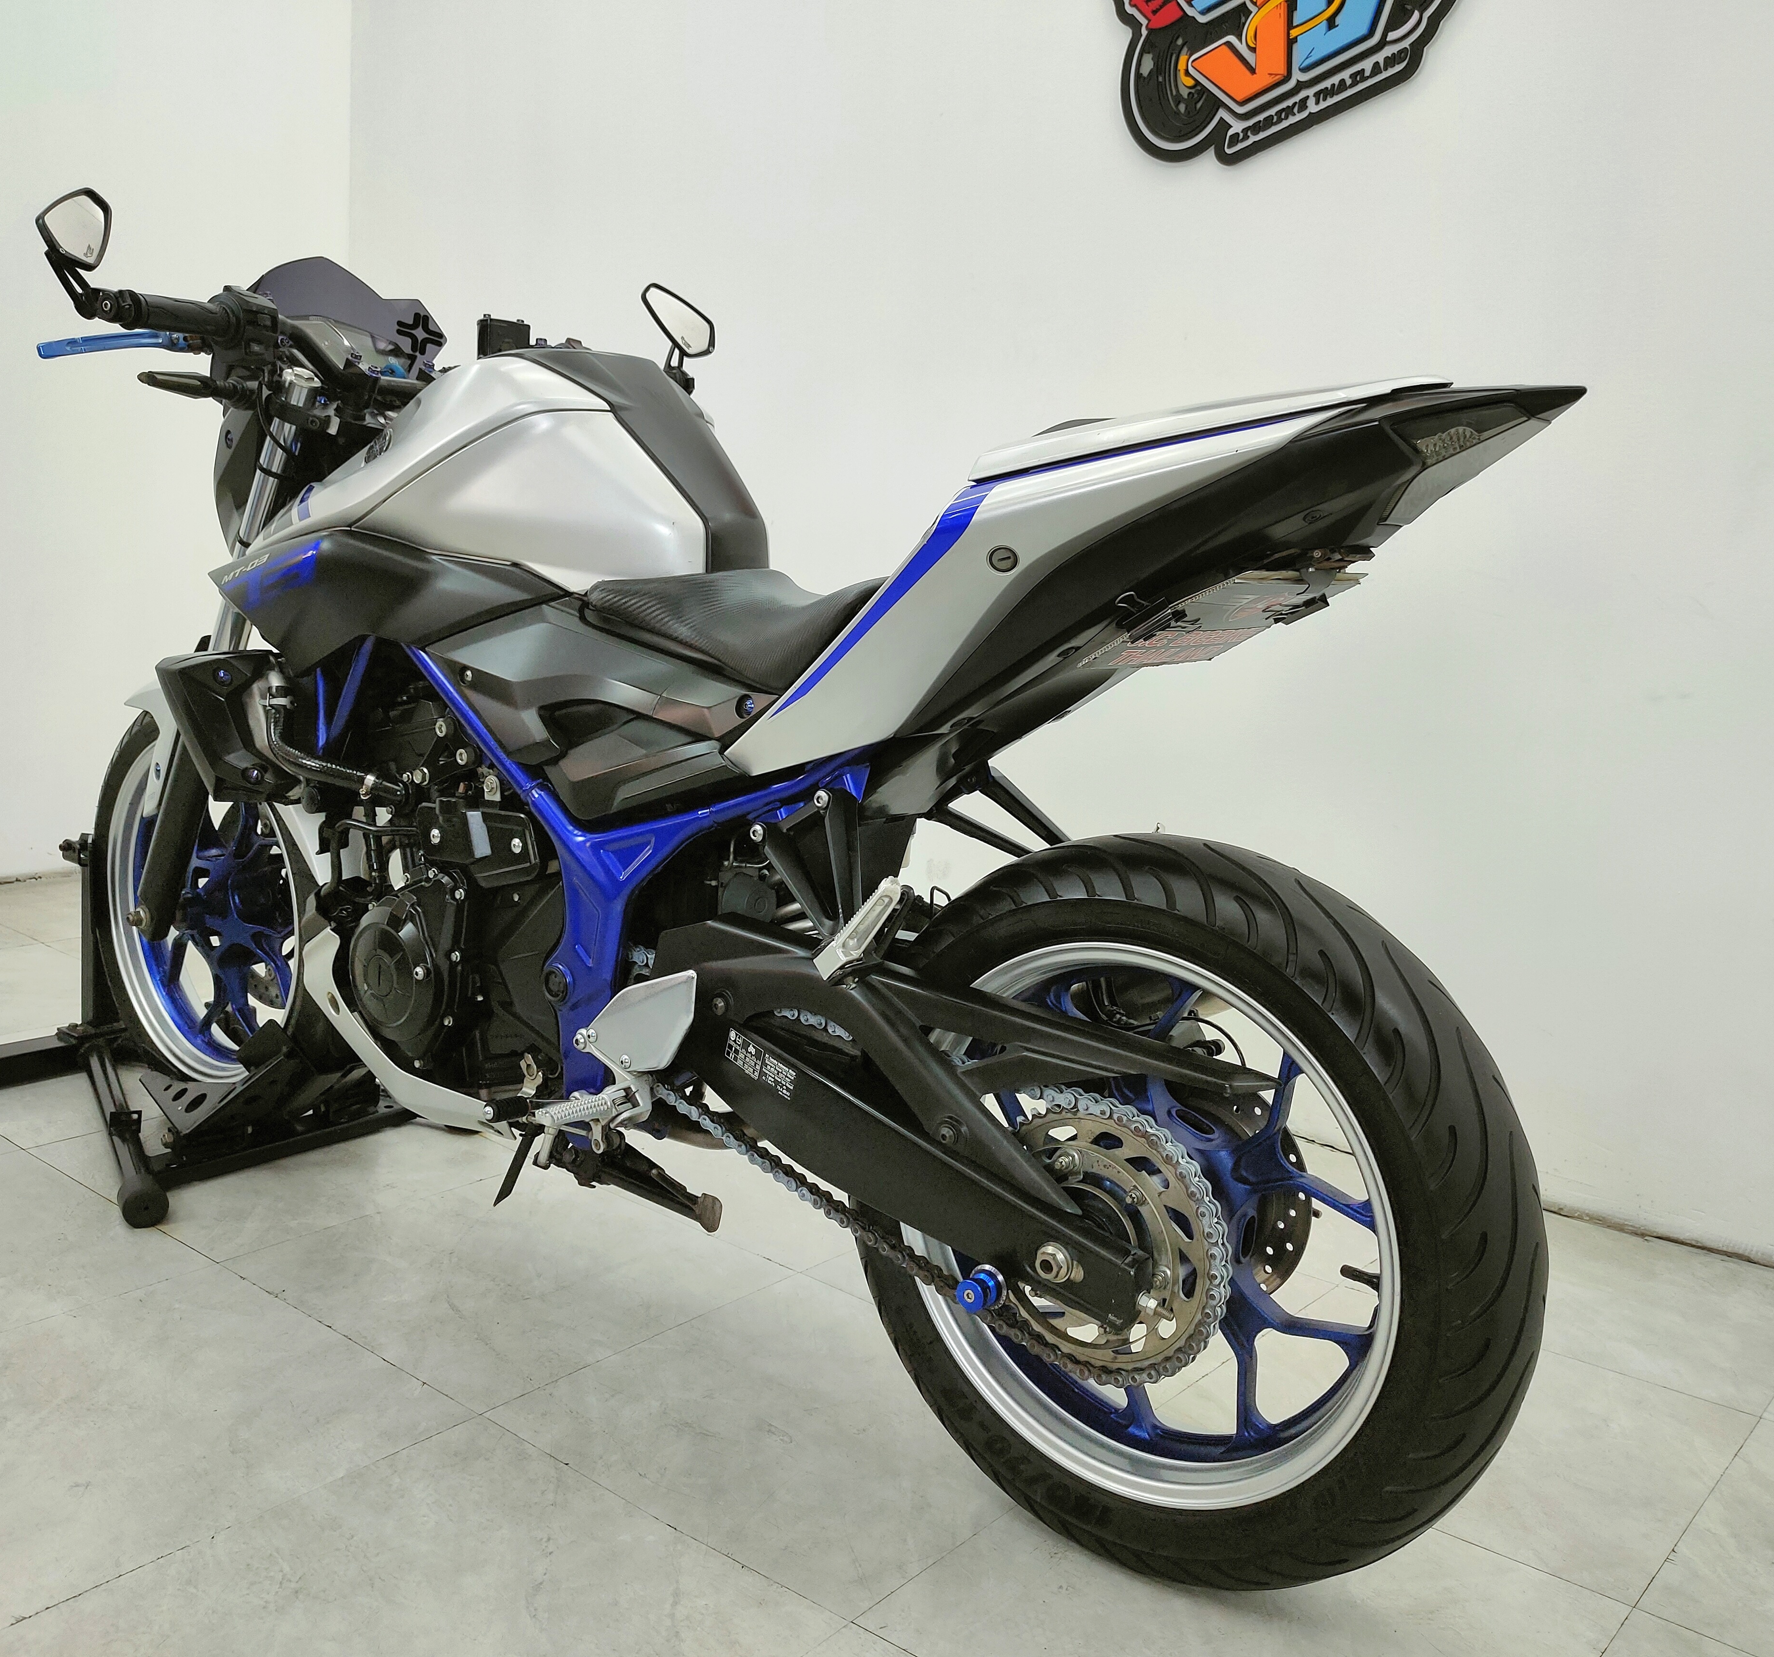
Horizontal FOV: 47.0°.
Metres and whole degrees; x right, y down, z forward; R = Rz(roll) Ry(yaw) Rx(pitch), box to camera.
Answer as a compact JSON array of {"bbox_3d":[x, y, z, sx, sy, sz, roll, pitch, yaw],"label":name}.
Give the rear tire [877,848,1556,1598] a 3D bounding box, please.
[{"bbox_3d":[0.244,0.318,1.695,0.628,0.628,0.146,13,15,40],"label":"rear tire"}]

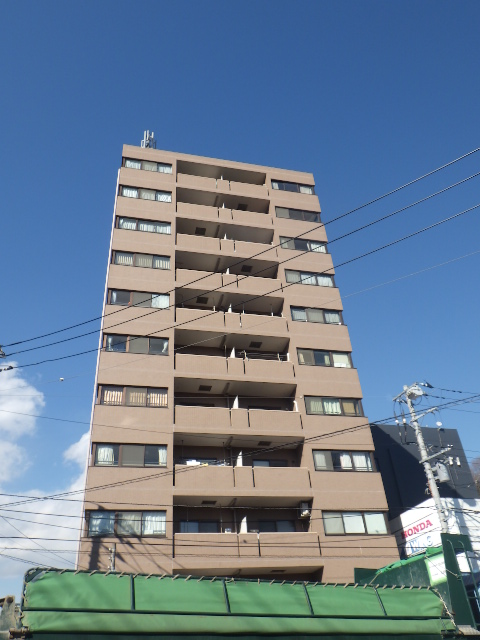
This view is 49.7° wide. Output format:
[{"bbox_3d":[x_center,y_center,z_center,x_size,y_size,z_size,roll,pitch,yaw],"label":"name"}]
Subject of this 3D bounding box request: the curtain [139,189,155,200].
[{"bbox_3d":[-5.879,-7.851,32.967,1.060,1.020,0.100,5,-37,-13],"label":"curtain"}]

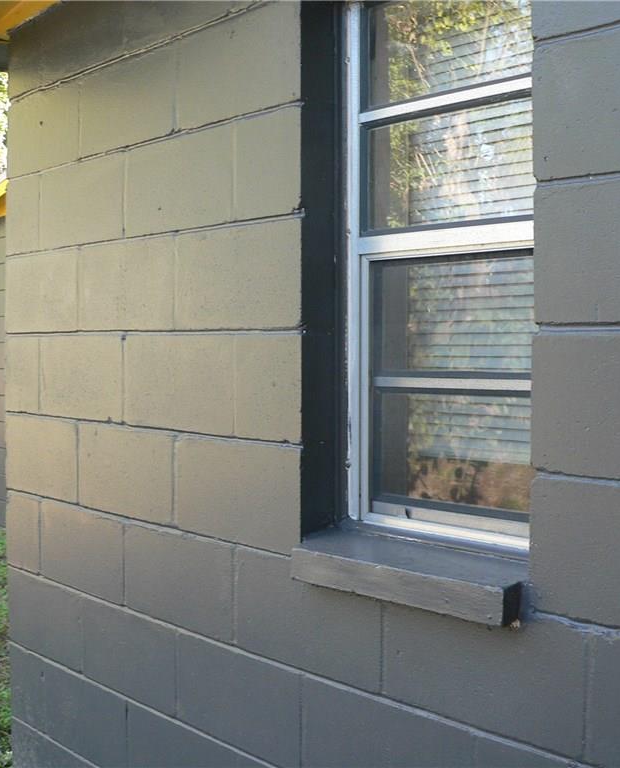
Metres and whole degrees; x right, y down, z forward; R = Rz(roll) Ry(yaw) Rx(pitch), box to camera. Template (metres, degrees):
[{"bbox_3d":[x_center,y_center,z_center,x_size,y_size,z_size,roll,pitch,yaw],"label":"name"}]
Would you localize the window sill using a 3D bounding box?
[{"bbox_3d":[0.171,0.306,1.731,0.135,0.069,0.470,-1,3,-41],"label":"window sill"}]

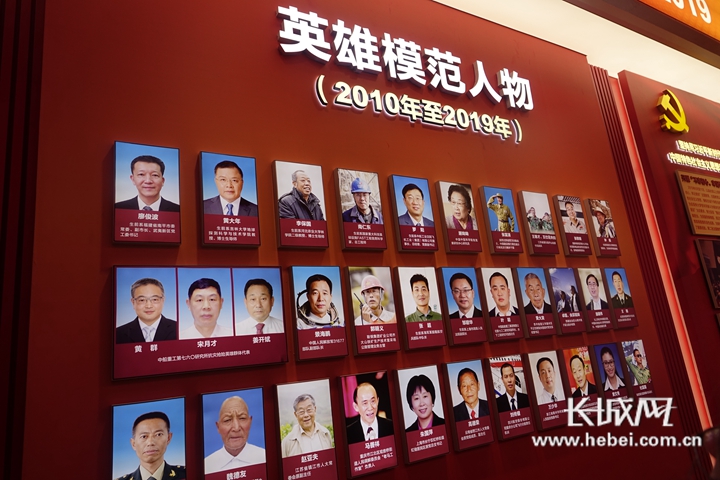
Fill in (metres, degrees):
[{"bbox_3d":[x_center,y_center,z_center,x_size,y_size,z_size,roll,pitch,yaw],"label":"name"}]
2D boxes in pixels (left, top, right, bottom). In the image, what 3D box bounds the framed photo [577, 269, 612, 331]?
[{"bbox_3d":[1.858,0.471,3.809,0.286,0.490,0.036,2,-16,-30],"label":"framed photo"}]

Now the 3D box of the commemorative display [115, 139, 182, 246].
[{"bbox_3d":[-1.204,-0.260,2.733,0.339,0.580,0.048,2,-16,-30],"label":"commemorative display"}]

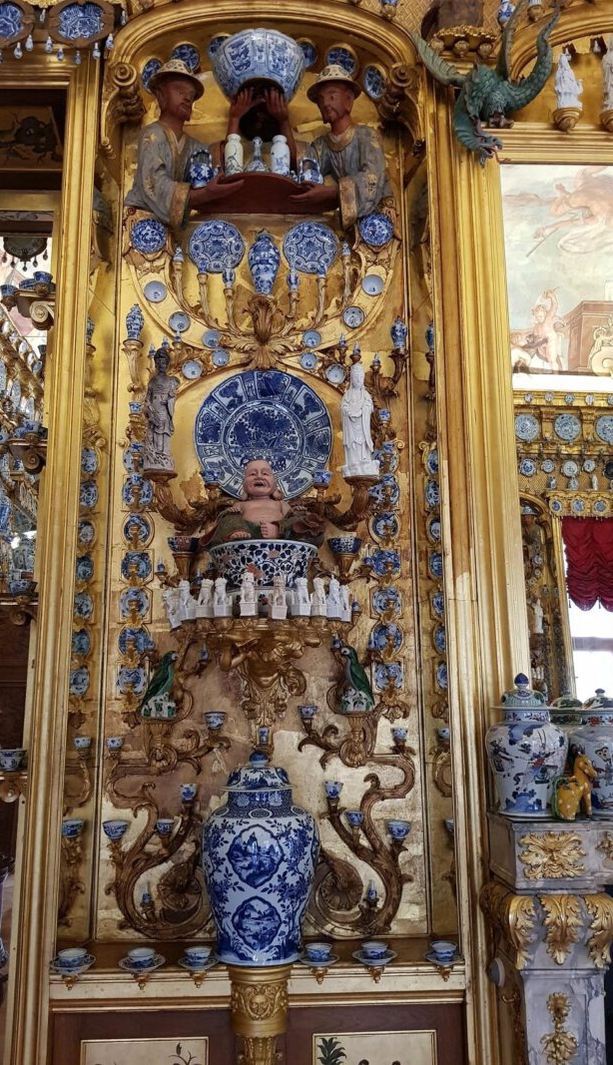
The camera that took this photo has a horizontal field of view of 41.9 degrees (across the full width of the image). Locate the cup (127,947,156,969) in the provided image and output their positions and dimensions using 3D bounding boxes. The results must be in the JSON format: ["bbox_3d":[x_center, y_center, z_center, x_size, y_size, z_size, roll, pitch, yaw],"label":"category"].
[{"bbox_3d":[-0.460,1.191,2.232,0.077,0.042,0.077,0,-12,-2],"label":"cup"}]

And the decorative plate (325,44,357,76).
[{"bbox_3d":[0.137,-1.817,3.087,0.110,0.110,0.020,-4,27,16],"label":"decorative plate"}]

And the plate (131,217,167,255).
[{"bbox_3d":[-0.590,-1.112,3.006,0.131,0.131,0.025,0,-5,-2],"label":"plate"}]

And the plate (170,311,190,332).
[{"bbox_3d":[-0.469,-0.777,2.955,0.077,0.077,0.022,0,-9,-2],"label":"plate"}]

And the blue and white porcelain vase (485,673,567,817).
[{"bbox_3d":[0.628,0.601,2.281,0.227,0.392,0.227,0,-12,-2],"label":"blue and white porcelain vase"}]

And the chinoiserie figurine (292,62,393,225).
[{"bbox_3d":[0.138,-1.434,2.942,0.340,0.630,0.280,-7,-13,29],"label":"chinoiserie figurine"}]

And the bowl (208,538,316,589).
[{"bbox_3d":[-0.135,0.124,2.507,0.345,0.142,0.345,-1,-12,0],"label":"bowl"}]

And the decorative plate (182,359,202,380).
[{"bbox_3d":[-0.406,-0.581,2.862,0.072,0.072,0.022,0,-11,-2],"label":"decorative plate"}]

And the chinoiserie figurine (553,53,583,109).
[{"bbox_3d":[0.945,-1.611,2.876,0.092,0.215,0.080,0,-11,-2],"label":"chinoiserie figurine"}]

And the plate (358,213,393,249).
[{"bbox_3d":[0.266,-1.153,3.050,0.128,0.128,0.025,0,-2,-2],"label":"plate"}]

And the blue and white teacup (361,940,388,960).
[{"bbox_3d":[0.190,1.167,2.225,0.075,0.043,0.075,0,-11,-2],"label":"blue and white teacup"}]

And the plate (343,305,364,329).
[{"bbox_3d":[0.173,-0.783,2.915,0.078,0.078,0.022,0,-11,-2],"label":"plate"}]

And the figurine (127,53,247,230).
[{"bbox_3d":[-0.411,-1.273,2.685,0.370,0.620,0.380,10,-15,-41],"label":"figurine"}]

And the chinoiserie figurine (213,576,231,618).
[{"bbox_3d":[-0.254,0.198,2.439,0.040,0.115,0.048,-6,-12,25],"label":"chinoiserie figurine"}]

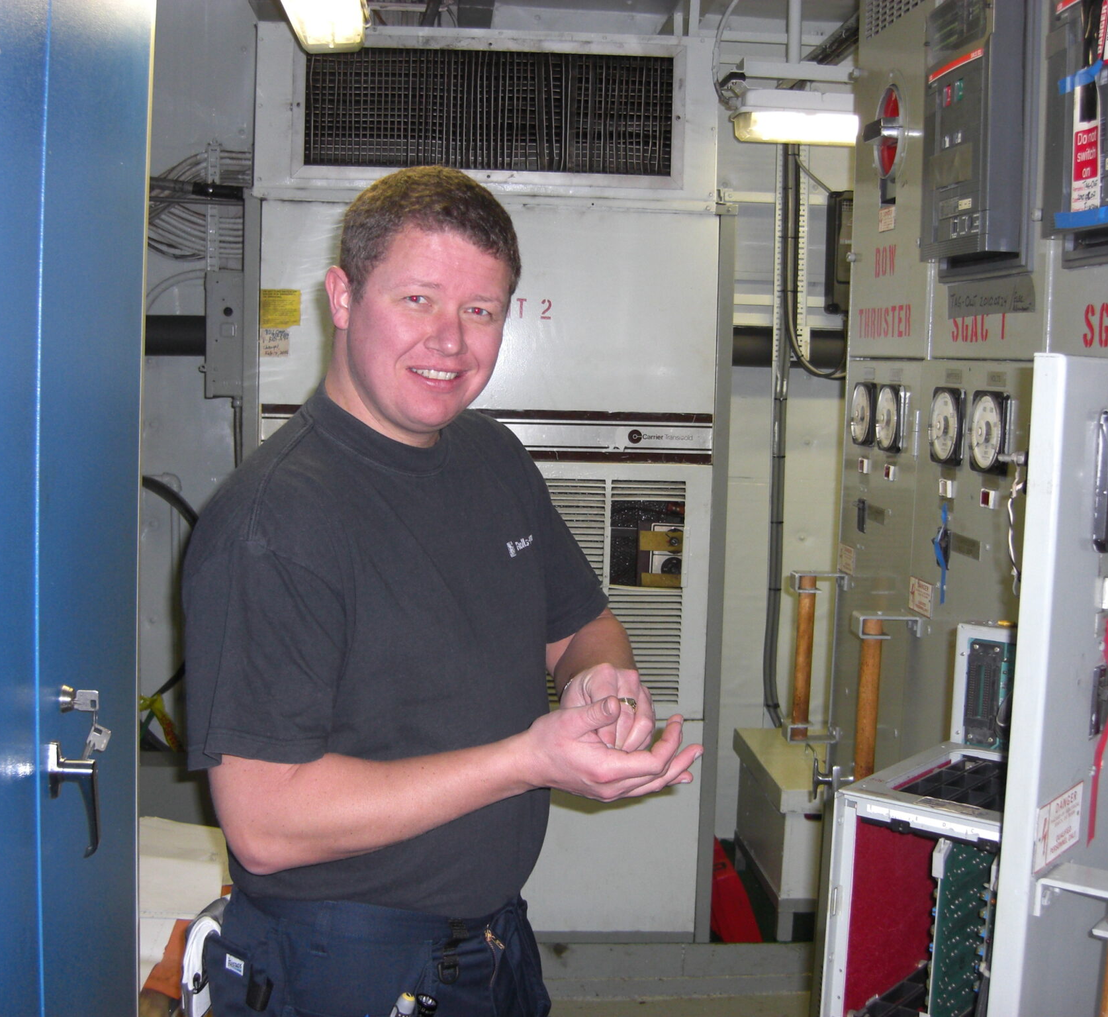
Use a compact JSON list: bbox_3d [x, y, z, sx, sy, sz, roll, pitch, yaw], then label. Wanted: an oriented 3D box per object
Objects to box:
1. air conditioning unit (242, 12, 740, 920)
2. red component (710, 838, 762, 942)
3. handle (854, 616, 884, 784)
[{"bbox_3d":[-0.193,-0.068,4.137,1.200,2.320,0.700,1,5,-2],"label":"air conditioning unit"},{"bbox_3d":[0.500,1.049,4.100,0.150,0.230,0.250,1,5,-2],"label":"red component"},{"bbox_3d":[0.522,0.346,2.473,0.032,0.335,0.032,1,5,-2],"label":"handle"}]

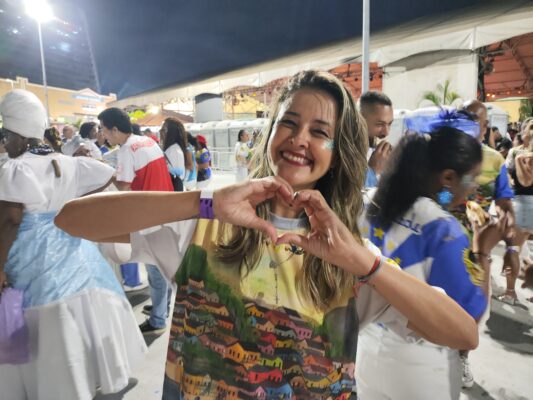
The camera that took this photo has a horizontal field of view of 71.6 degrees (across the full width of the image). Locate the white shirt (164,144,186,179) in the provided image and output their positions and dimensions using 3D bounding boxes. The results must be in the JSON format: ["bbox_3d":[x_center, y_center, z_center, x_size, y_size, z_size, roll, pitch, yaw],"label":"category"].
[{"bbox_3d":[-0.953,-0.391,3.850,0.260,0.450,0.390,2,9,24],"label":"white shirt"}]

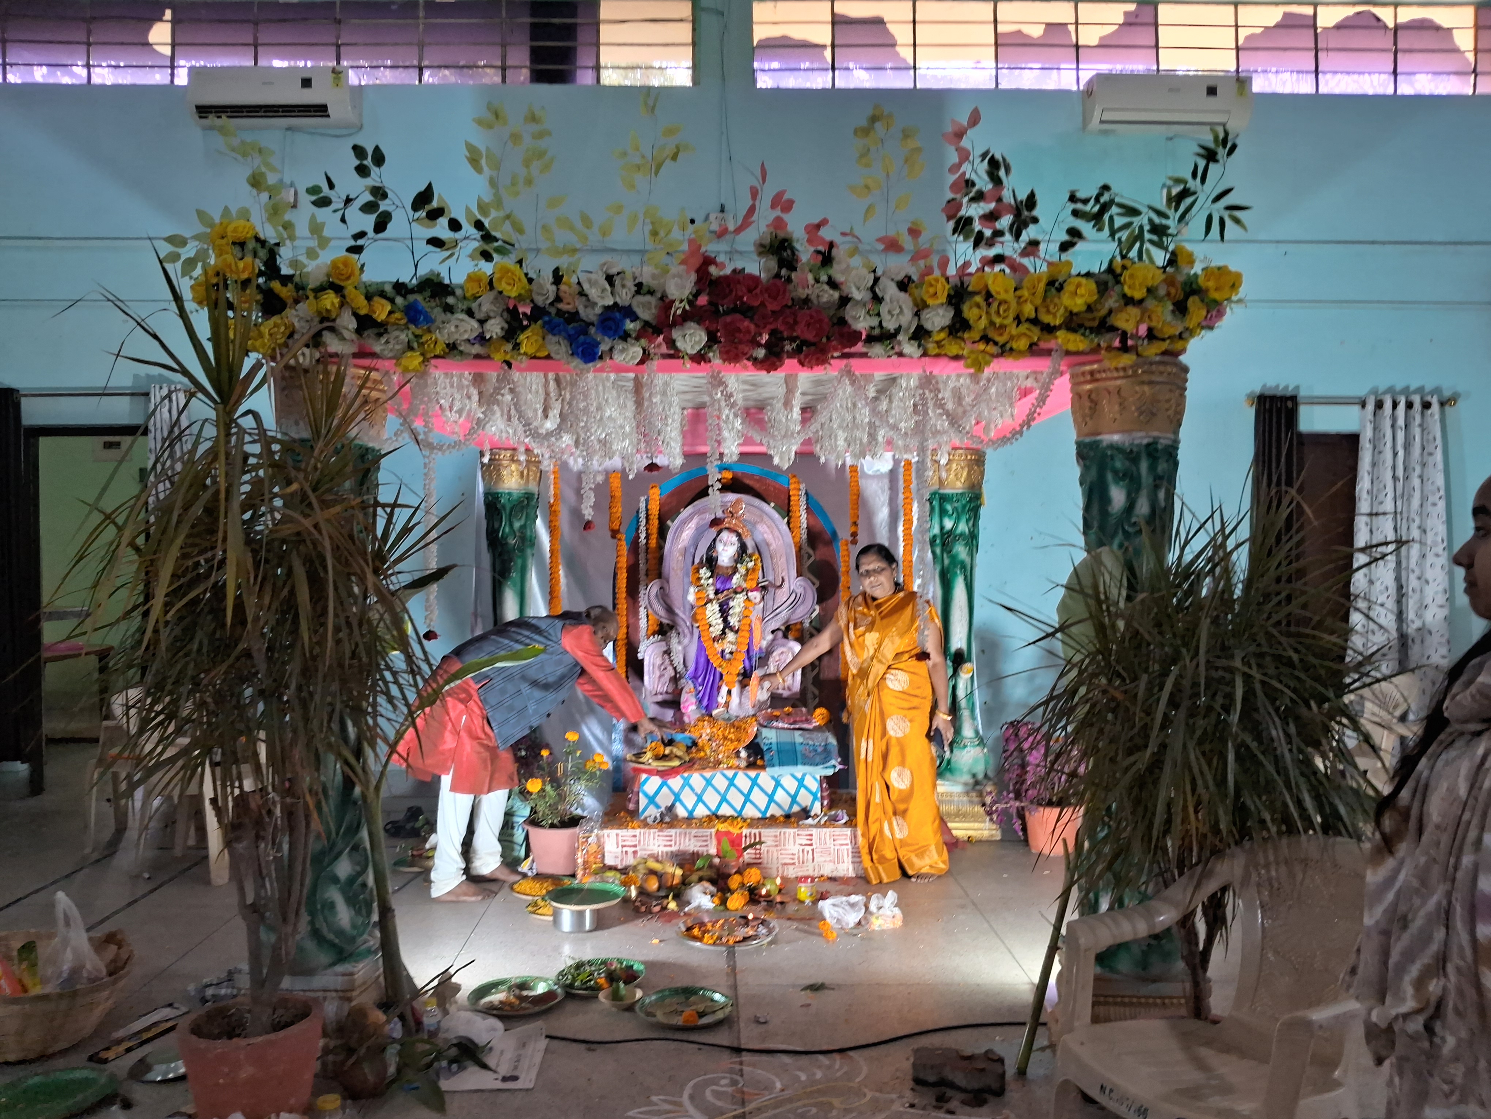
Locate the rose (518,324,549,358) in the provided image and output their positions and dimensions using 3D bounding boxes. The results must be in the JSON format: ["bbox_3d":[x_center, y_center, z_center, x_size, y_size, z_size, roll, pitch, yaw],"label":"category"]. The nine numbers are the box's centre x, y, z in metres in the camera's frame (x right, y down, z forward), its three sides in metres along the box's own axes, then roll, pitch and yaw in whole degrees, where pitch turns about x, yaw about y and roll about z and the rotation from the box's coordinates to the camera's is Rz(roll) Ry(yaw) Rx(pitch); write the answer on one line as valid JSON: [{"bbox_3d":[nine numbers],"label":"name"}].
[{"bbox_3d":[-0.592,-0.610,3.120,0.082,0.091,0.070,0,1,-1],"label":"rose"}]

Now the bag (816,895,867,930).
[{"bbox_3d":[0.381,1.395,4.440,0.190,0.105,0.160,0,0,-2],"label":"bag"}]

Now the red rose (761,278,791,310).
[{"bbox_3d":[0.082,-0.717,3.030,0.079,0.088,0.060,0,0,0],"label":"red rose"}]

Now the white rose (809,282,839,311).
[{"bbox_3d":[0.214,-0.717,3.050,0.082,0.079,0.060,0,0,0],"label":"white rose"}]

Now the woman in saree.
[{"bbox_3d":[0.514,0.676,5.120,0.860,1.500,0.450,0,0,11],"label":"woman in saree"}]

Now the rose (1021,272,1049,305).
[{"bbox_3d":[0.788,-0.738,3.050,0.076,0.089,0.060,0,0,0],"label":"rose"}]

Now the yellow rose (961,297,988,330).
[{"bbox_3d":[0.648,-0.696,3.170,0.082,0.094,0.065,0,0,0],"label":"yellow rose"}]

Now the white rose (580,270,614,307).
[{"bbox_3d":[-0.420,-0.767,3.170,0.096,0.102,0.070,0,0,-6],"label":"white rose"}]

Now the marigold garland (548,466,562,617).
[{"bbox_3d":[-0.978,-0.069,5.750,0.072,0.900,0.070,0,0,0],"label":"marigold garland"}]

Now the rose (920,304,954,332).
[{"bbox_3d":[0.520,-0.654,3.040,0.095,0.073,0.060,0,0,0],"label":"rose"}]

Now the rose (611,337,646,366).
[{"bbox_3d":[-0.333,-0.589,3.170,0.094,0.078,0.065,0,0,-5],"label":"rose"}]

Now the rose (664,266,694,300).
[{"bbox_3d":[-0.183,-0.762,3.090,0.086,0.099,0.075,0,0,6],"label":"rose"}]

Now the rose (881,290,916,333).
[{"bbox_3d":[0.415,-0.679,3.060,0.095,0.114,0.075,0,0,0],"label":"rose"}]

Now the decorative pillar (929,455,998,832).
[{"bbox_3d":[1.111,0.423,5.843,0.370,1.985,0.370,0,1,-1],"label":"decorative pillar"}]

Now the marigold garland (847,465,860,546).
[{"bbox_3d":[0.562,-0.293,5.800,0.066,0.440,0.064,0,0,-2],"label":"marigold garland"}]

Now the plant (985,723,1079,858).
[{"bbox_3d":[1.437,1.102,5.450,0.550,0.635,0.480,0,0,0],"label":"plant"}]

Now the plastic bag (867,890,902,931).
[{"bbox_3d":[0.545,1.365,4.380,0.137,0.135,0.120,0,0,0],"label":"plastic bag"}]

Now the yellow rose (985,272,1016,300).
[{"bbox_3d":[0.722,-0.773,3.170,0.084,0.082,0.068,0,0,-6],"label":"yellow rose"}]

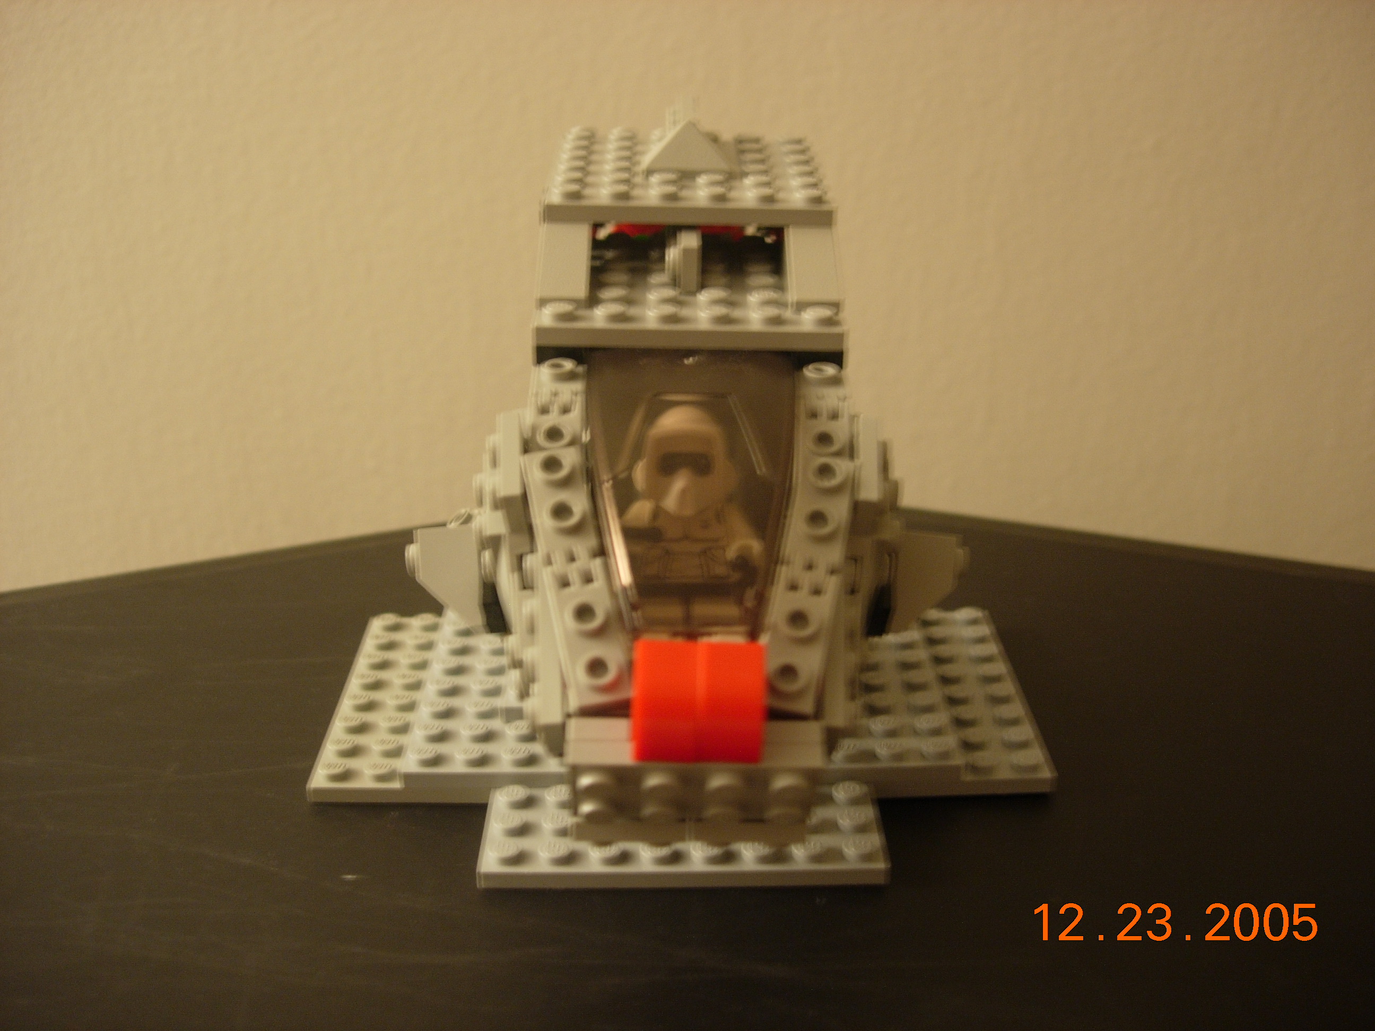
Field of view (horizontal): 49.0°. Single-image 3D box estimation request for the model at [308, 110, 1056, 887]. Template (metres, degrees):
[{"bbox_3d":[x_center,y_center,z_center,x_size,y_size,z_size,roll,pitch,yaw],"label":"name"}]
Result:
[{"bbox_3d":[-0.001,-0.012,0.265,0.128,0.107,0.108,-1,23,-1],"label":"model"}]

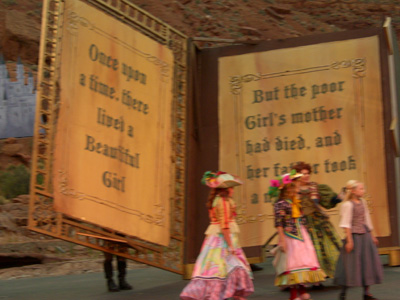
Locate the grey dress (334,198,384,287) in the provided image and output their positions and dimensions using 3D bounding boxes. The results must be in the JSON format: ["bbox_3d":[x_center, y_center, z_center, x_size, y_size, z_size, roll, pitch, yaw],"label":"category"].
[{"bbox_3d":[1.987,1.175,13.500,0.500,1.120,0.560,-1,-1,45],"label":"grey dress"}]

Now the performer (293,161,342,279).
[{"bbox_3d":[1.580,1.026,14.700,0.750,1.700,0.750,-1,-1,42],"label":"performer"}]

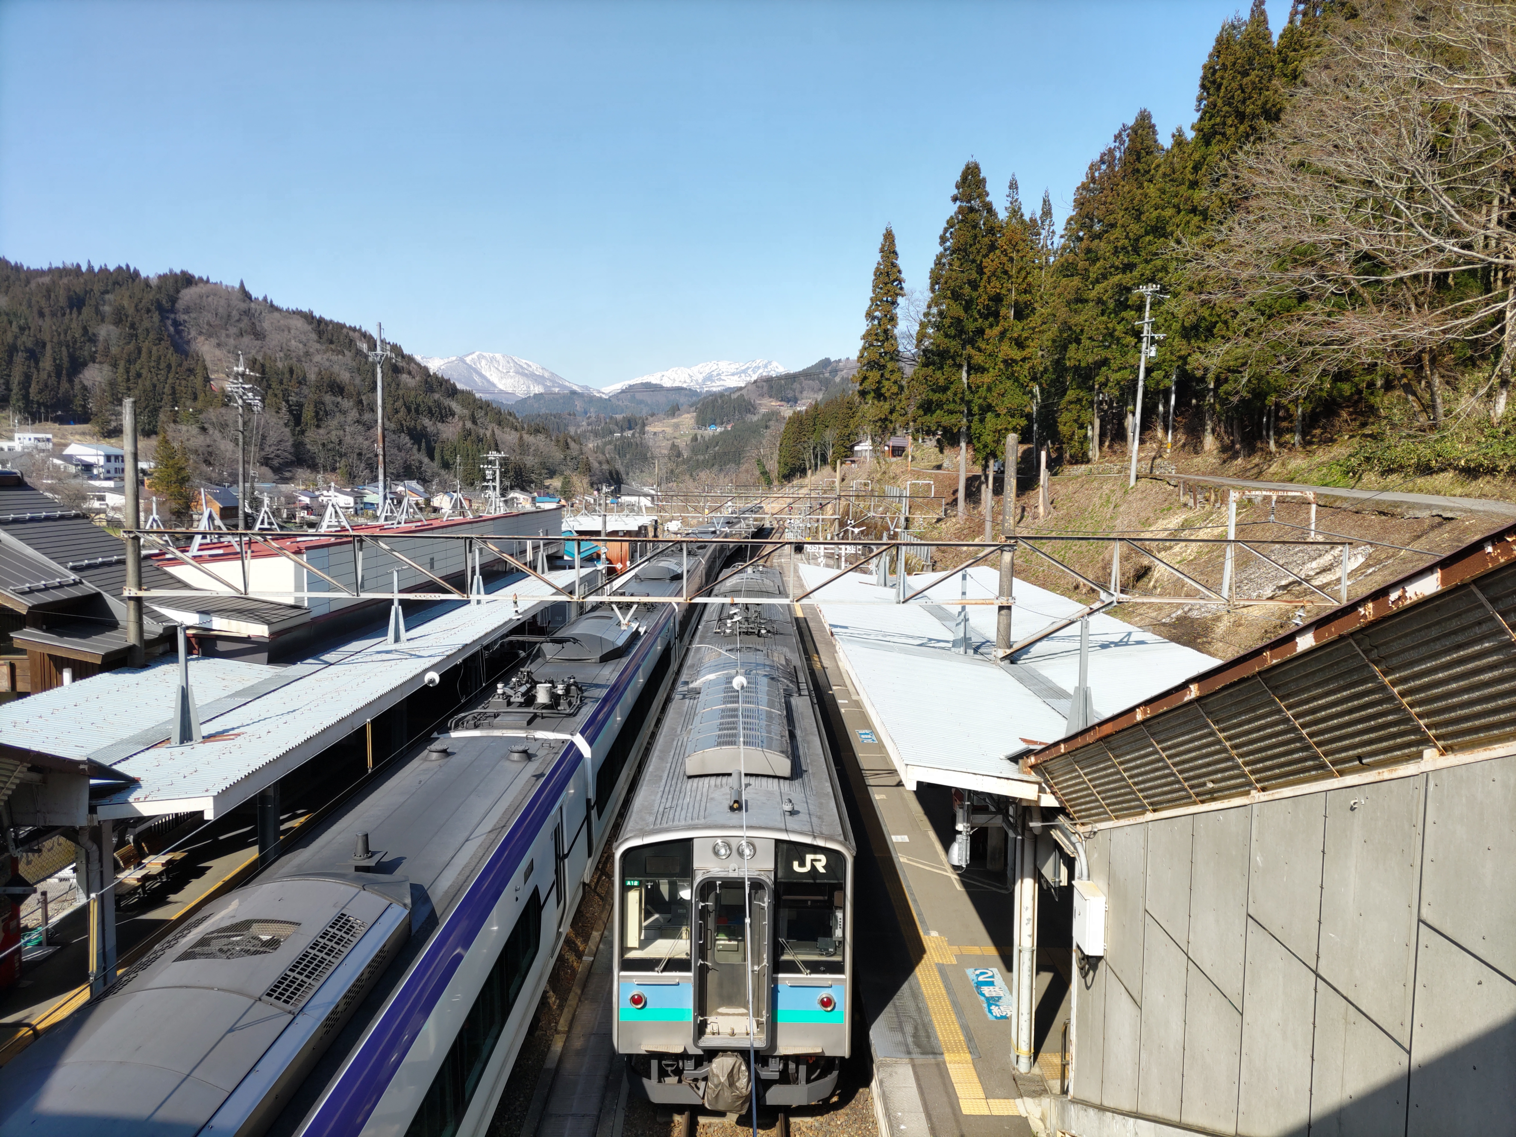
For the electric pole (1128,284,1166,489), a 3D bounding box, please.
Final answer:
[{"bbox_3d":[21.755,-10.319,64.464,1.900,11.303,1.400,3,5,0],"label":"electric pole"}]

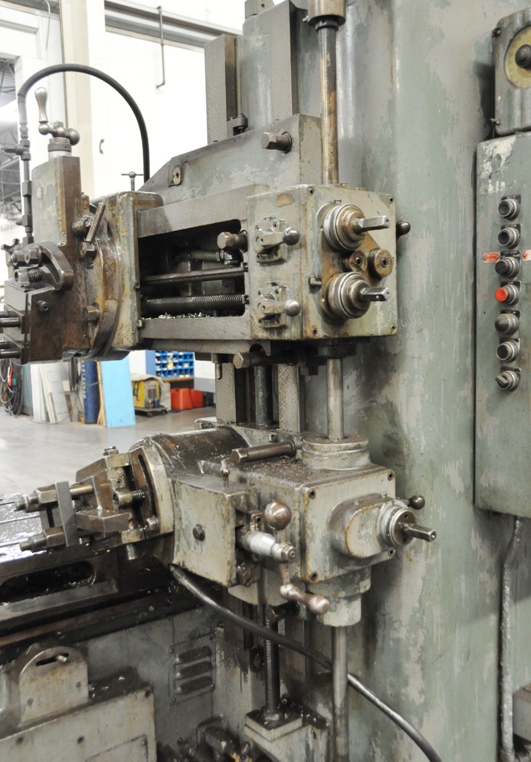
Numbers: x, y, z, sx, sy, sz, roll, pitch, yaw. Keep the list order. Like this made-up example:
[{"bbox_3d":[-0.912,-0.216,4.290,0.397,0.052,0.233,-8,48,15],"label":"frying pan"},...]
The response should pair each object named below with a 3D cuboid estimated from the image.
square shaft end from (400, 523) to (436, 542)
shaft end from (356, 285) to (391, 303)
[{"bbox_3d":[0.258,0.253,1.219,0.015,0.015,0.049,-22,16,-37],"label":"square shaft end"},{"bbox_3d":[0.167,-0.132,1.119,0.049,0.015,0.015,4,47,50],"label":"shaft end"}]

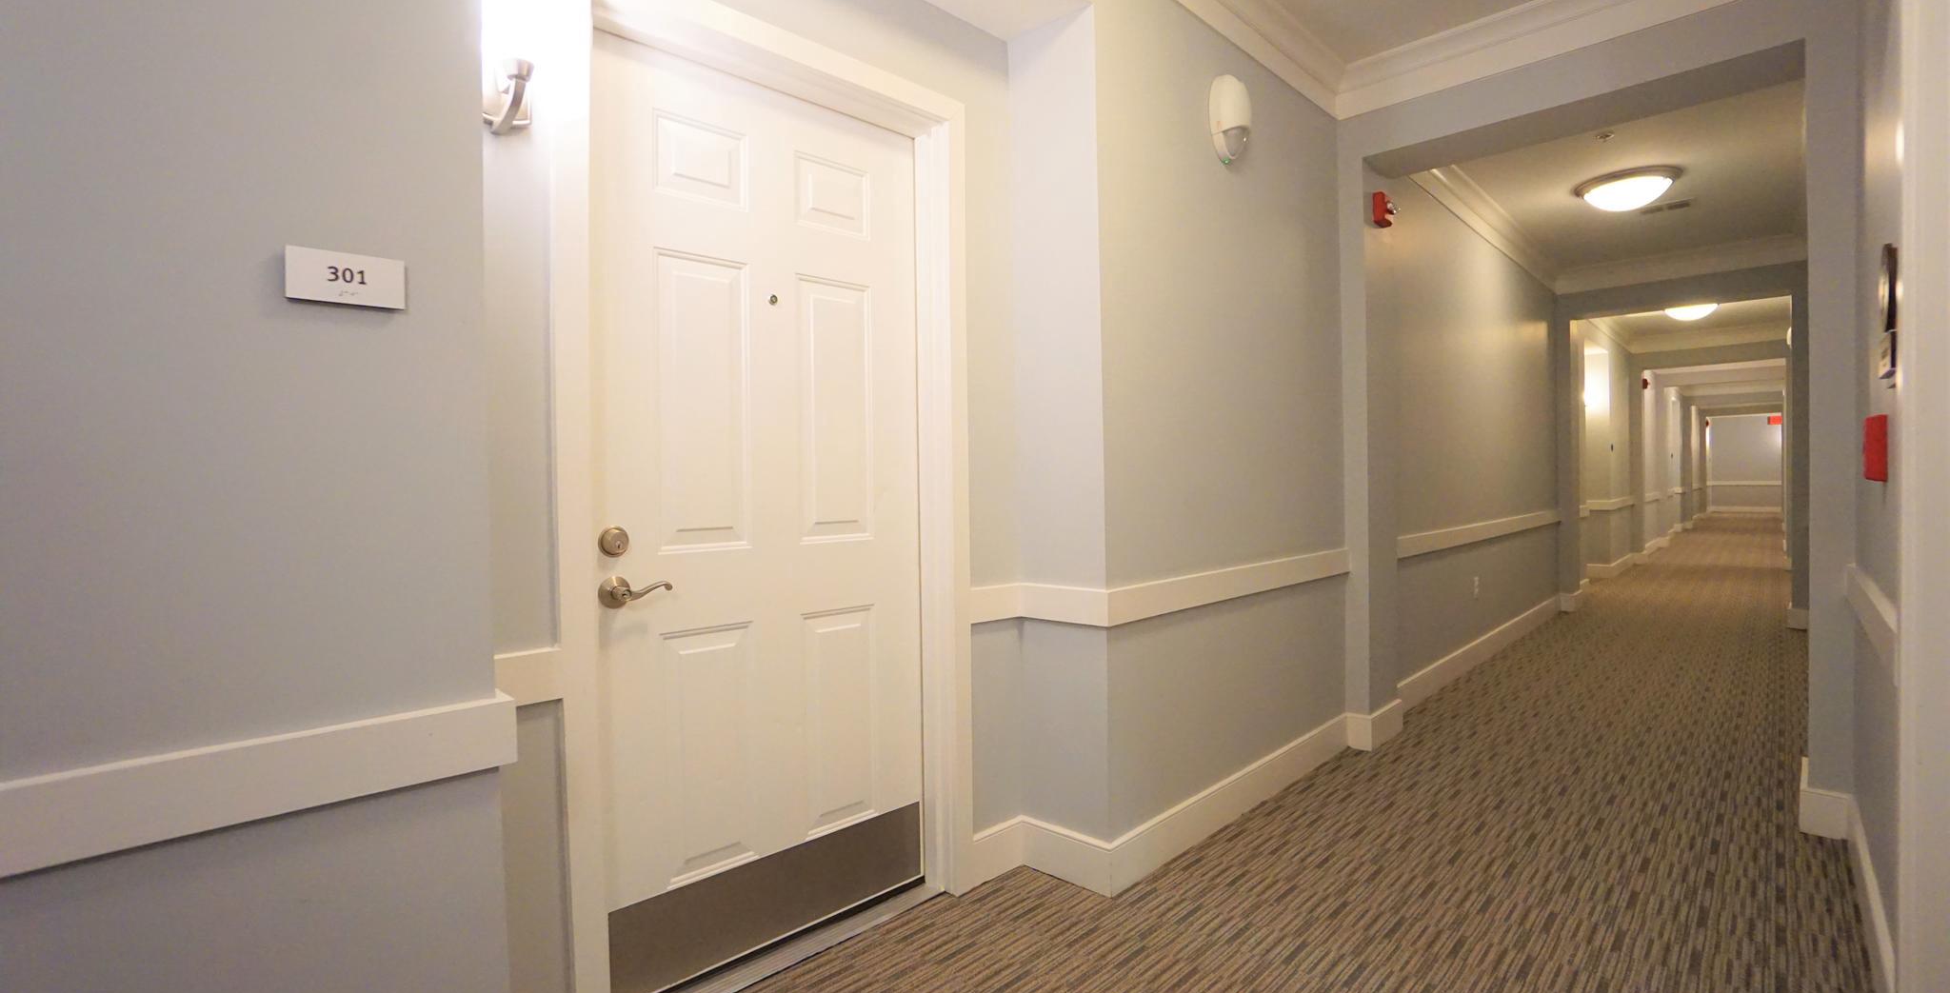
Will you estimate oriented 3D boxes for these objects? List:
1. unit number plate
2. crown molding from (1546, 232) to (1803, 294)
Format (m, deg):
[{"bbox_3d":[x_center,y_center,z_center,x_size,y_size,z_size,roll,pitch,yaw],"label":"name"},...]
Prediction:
[{"bbox_3d":[-0.785,-0.272,1.017,0.121,0.062,0.010,-2,1,-45],"label":"unit number plate"},{"bbox_3d":[5.100,-1.699,5.969,0.090,0.180,1.480,-2,1,-45],"label":"crown molding"}]

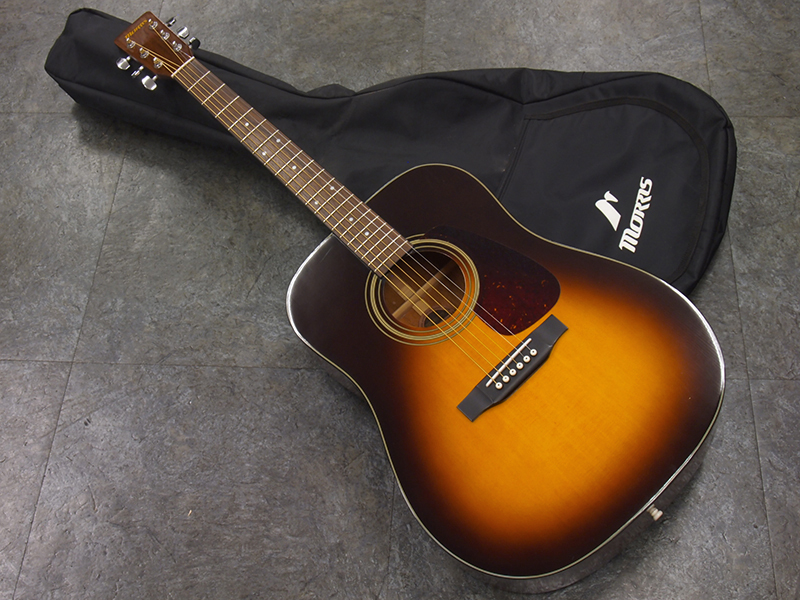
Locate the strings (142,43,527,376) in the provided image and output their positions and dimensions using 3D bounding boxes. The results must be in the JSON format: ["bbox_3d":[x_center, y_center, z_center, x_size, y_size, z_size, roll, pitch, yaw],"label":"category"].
[{"bbox_3d":[-0.119,-0.155,1.388,0.056,0.020,0.748,-43,65,-8],"label":"strings"}]

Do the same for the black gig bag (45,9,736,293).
[{"bbox_3d":[-0.039,-0.261,1.584,1.070,0.108,0.430,15,60,13],"label":"black gig bag"}]

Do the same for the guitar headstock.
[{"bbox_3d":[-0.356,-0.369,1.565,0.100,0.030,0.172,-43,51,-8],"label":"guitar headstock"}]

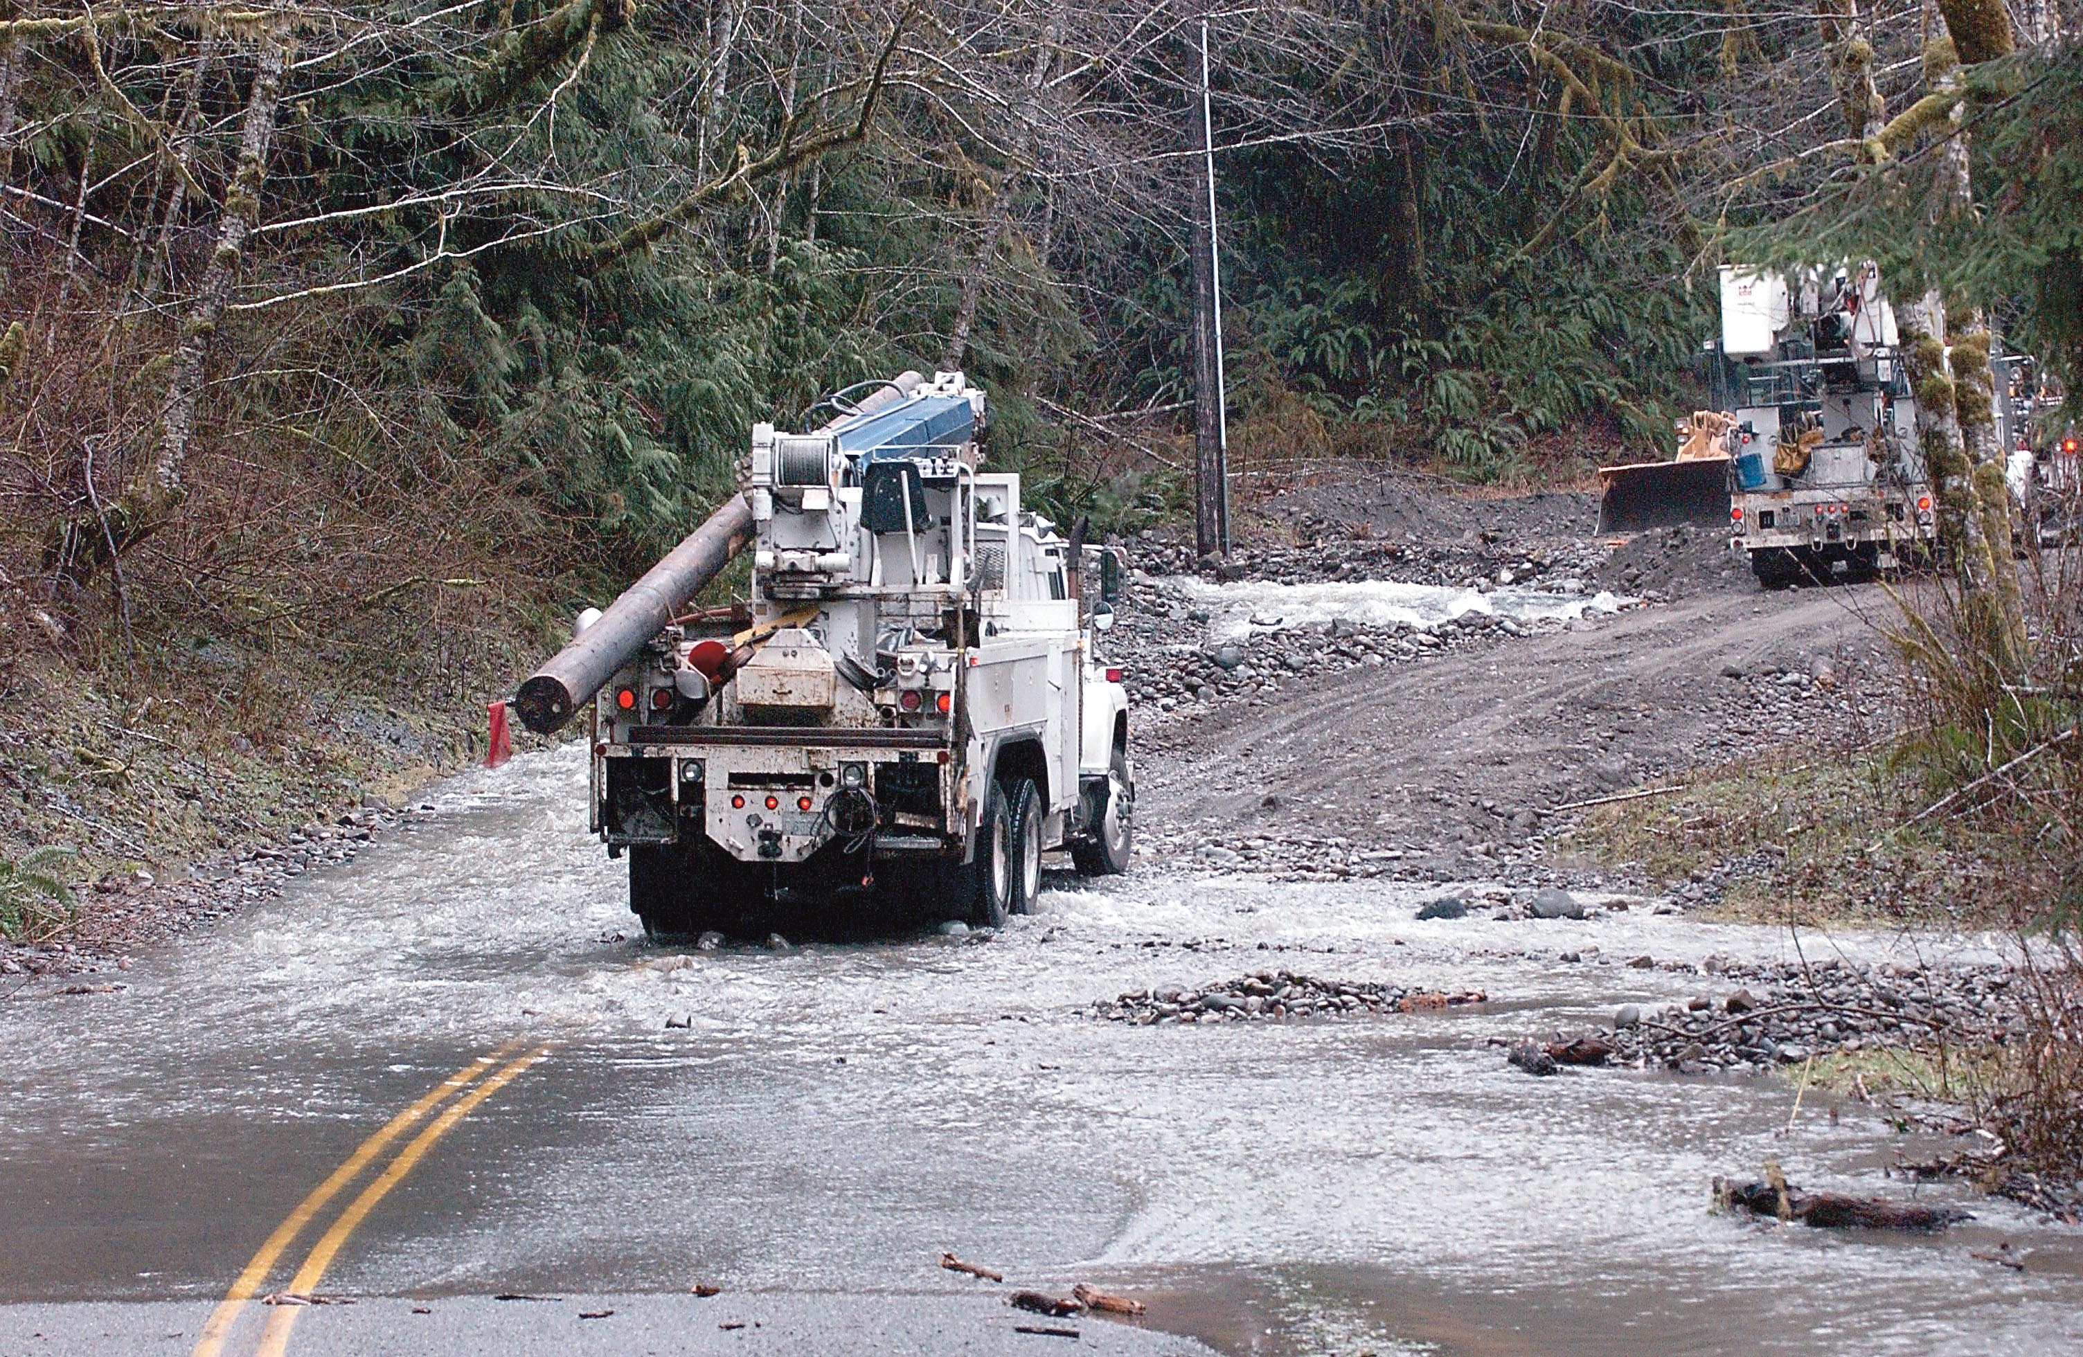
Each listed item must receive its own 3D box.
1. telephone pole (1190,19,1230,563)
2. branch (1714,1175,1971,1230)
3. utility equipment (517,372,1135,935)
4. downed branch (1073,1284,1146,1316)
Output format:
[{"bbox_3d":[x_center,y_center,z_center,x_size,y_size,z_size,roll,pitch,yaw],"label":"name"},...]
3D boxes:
[{"bbox_3d":[2.103,-4.953,106.000,0.360,7.000,0.360,-1,1,0],"label":"telephone pole"},{"bbox_3d":[3.390,2.232,35.800,1.080,0.220,0.330,0,1,3],"label":"branch"},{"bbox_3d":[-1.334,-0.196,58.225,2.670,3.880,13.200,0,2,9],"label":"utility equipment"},{"bbox_3d":[0.255,2.351,31.900,0.300,0.100,0.130,1,2,27],"label":"downed branch"}]

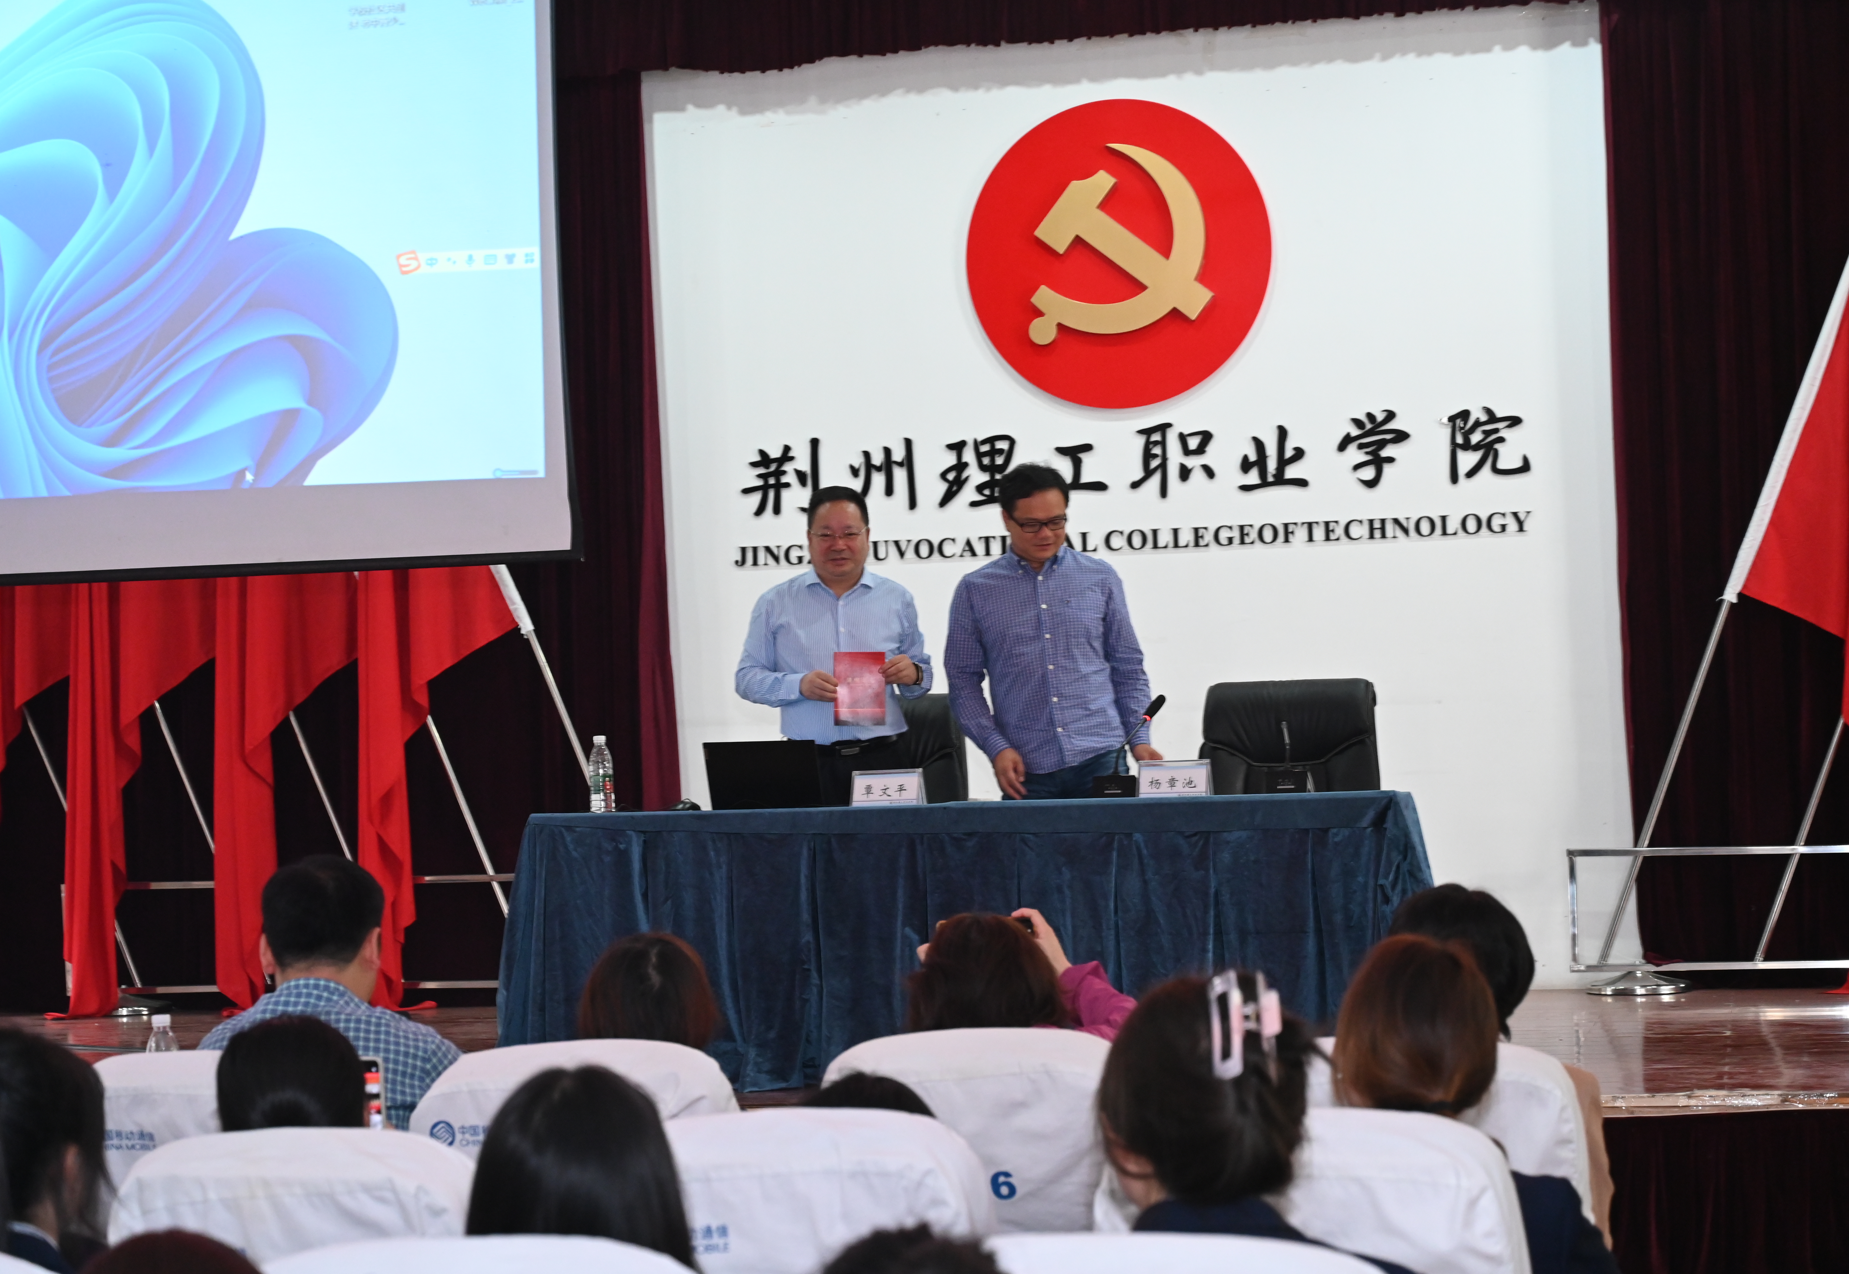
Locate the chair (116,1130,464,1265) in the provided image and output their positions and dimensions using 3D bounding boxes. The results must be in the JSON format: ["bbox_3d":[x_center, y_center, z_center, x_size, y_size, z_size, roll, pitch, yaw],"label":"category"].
[{"bbox_3d":[-0.638,1.059,4.079,0.550,1.000,0.650,-2,-3,9],"label":"chair"}]

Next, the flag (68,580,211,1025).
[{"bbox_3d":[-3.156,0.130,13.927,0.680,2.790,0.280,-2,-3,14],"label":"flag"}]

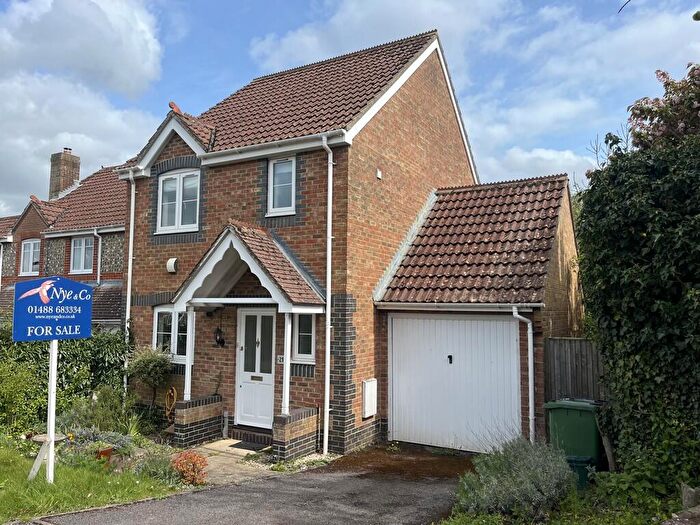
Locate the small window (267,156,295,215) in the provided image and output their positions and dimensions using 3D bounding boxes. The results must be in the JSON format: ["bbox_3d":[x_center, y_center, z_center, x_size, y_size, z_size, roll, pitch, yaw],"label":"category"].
[{"bbox_3d":[-1.171,-1.299,9.000,0.606,1.004,0.120,-2,-6,29],"label":"small window"}]

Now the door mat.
[{"bbox_3d":[-1.606,2.946,8.464,0.570,0.020,0.378,-2,-6,29],"label":"door mat"}]

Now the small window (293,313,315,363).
[{"bbox_3d":[-0.744,1.204,8.527,0.470,0.860,0.120,-2,-6,29],"label":"small window"}]

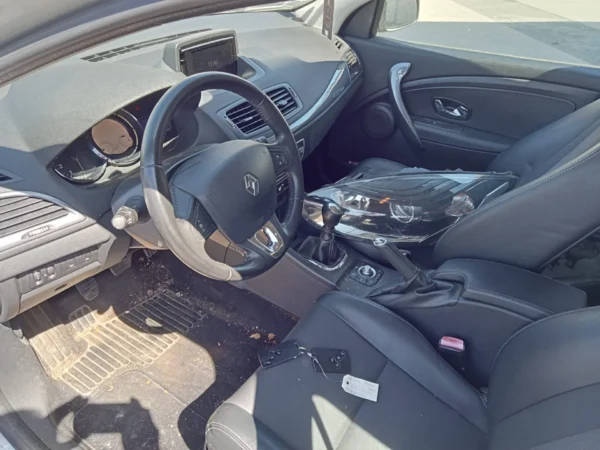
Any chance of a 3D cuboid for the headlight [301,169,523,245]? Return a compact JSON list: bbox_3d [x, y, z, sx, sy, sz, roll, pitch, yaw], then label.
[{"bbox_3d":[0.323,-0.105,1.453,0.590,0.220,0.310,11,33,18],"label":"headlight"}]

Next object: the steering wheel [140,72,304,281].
[{"bbox_3d":[-0.126,-0.083,0.874,0.105,0.370,0.370,-5,22,39],"label":"steering wheel"}]

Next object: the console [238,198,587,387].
[{"bbox_3d":[0.241,0.133,1.241,0.850,0.350,0.230,18,36,28],"label":"console"}]

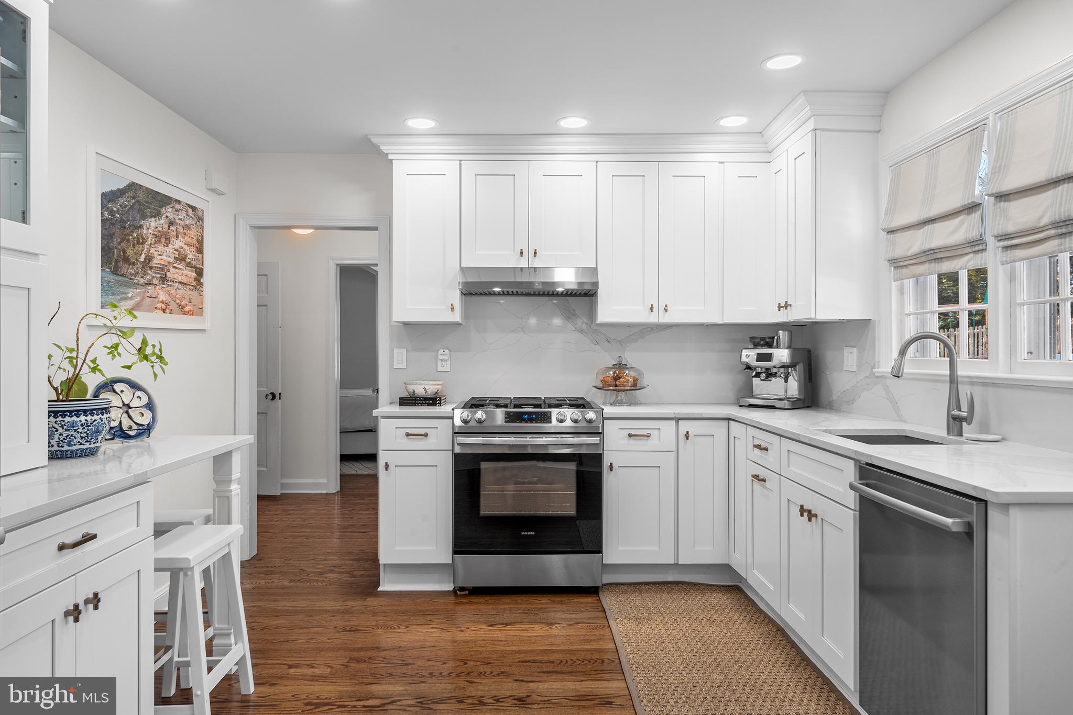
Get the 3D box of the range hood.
[{"bbox_3d":[-0.048,-0.441,4.109,0.758,0.141,0.445,0,0,-1],"label":"range hood"}]

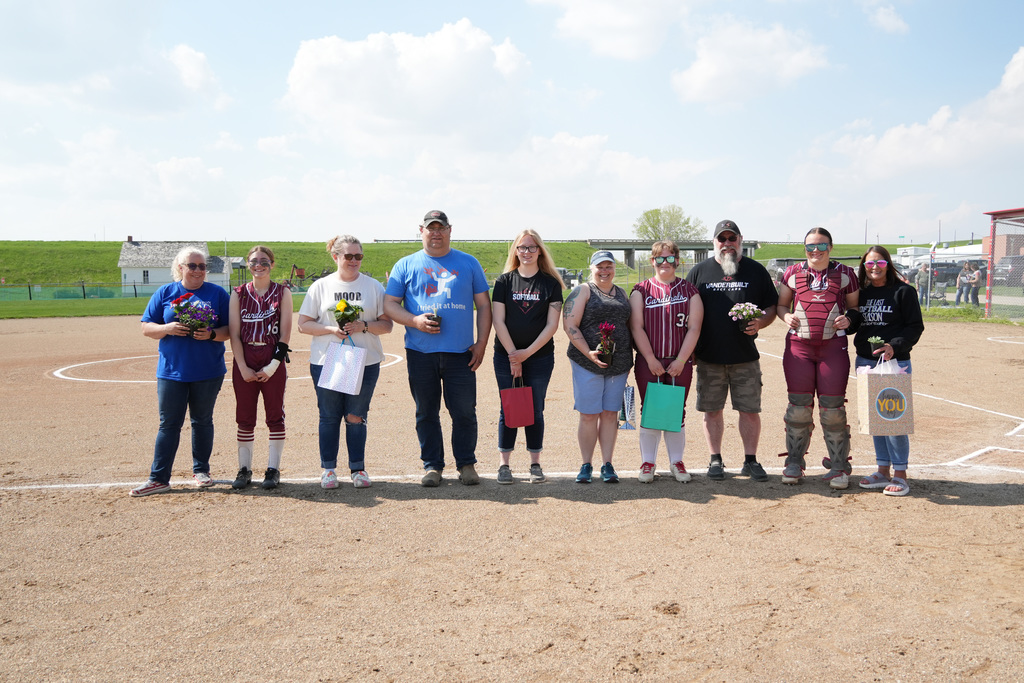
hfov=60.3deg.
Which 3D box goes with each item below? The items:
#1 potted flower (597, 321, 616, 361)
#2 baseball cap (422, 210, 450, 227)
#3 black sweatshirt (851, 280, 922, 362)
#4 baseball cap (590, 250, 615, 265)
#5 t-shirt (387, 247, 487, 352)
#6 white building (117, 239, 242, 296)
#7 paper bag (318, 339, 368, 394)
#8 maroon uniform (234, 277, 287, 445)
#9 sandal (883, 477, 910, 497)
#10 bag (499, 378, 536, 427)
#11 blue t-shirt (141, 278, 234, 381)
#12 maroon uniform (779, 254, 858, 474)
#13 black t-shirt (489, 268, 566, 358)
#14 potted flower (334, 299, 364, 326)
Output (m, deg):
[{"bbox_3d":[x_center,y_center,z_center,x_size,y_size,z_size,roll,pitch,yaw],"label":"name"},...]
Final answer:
[{"bbox_3d":[0.628,0.010,5.860,0.125,0.275,0.125,0,5,0],"label":"potted flower"},{"bbox_3d":[-0.502,-0.818,5.890,0.180,0.130,0.265,0,4,-2],"label":"baseball cap"},{"bbox_3d":[2.500,-0.133,5.870,0.470,0.520,0.340,2,5,30],"label":"black sweatshirt"},{"bbox_3d":[0.618,-0.569,6.020,0.170,0.115,0.250,0,4,1],"label":"baseball cap"},{"bbox_3d":[-0.500,-0.276,6.000,0.690,0.690,0.380,0,5,-4],"label":"t-shirt"},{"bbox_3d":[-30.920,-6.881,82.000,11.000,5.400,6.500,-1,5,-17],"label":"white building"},{"bbox_3d":[-1.103,0.156,5.740,0.250,0.350,0.110,14,5,-4],"label":"paper bag"},{"bbox_3d":[-1.700,0.135,5.950,0.365,1.060,0.270,0,5,-5],"label":"maroon uniform"},{"bbox_3d":[2.561,0.966,5.860,0.100,0.090,0.260,3,5,36],"label":"sandal"},{"bbox_3d":[0.040,0.416,5.920,0.205,0.325,0.110,-1,5,-10],"label":"bag"},{"bbox_3d":[-2.171,-0.067,5.880,0.570,0.660,0.360,-1,5,-14],"label":"blue t-shirt"},{"bbox_3d":[2.092,0.191,6.000,0.520,1.460,0.370,1,5,16],"label":"maroon uniform"},{"bbox_3d":[0.110,-0.196,6.070,0.490,0.590,0.270,0,5,0],"label":"black t-shirt"},{"bbox_3d":[-1.053,-0.161,5.680,0.185,0.210,0.170,0,5,0],"label":"potted flower"}]

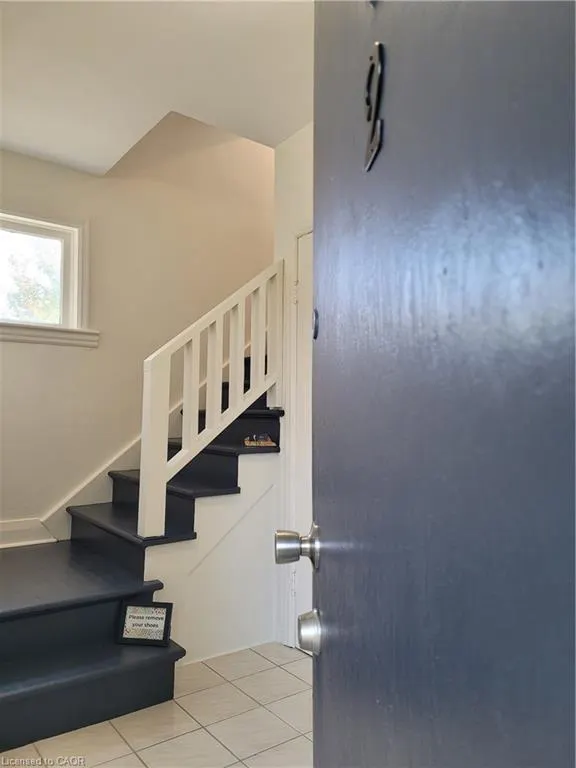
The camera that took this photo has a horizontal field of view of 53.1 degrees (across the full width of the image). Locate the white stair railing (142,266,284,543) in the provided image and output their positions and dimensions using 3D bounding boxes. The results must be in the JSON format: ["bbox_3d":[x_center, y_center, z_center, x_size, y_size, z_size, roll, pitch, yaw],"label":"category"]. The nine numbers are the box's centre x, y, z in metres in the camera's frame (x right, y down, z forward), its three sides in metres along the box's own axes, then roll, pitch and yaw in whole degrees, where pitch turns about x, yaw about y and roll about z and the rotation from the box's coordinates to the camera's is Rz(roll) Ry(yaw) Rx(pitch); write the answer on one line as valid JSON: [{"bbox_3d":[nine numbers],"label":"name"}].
[{"bbox_3d":[-0.344,0.014,2.778,0.733,1.346,0.085,3,-4,-36],"label":"white stair railing"}]

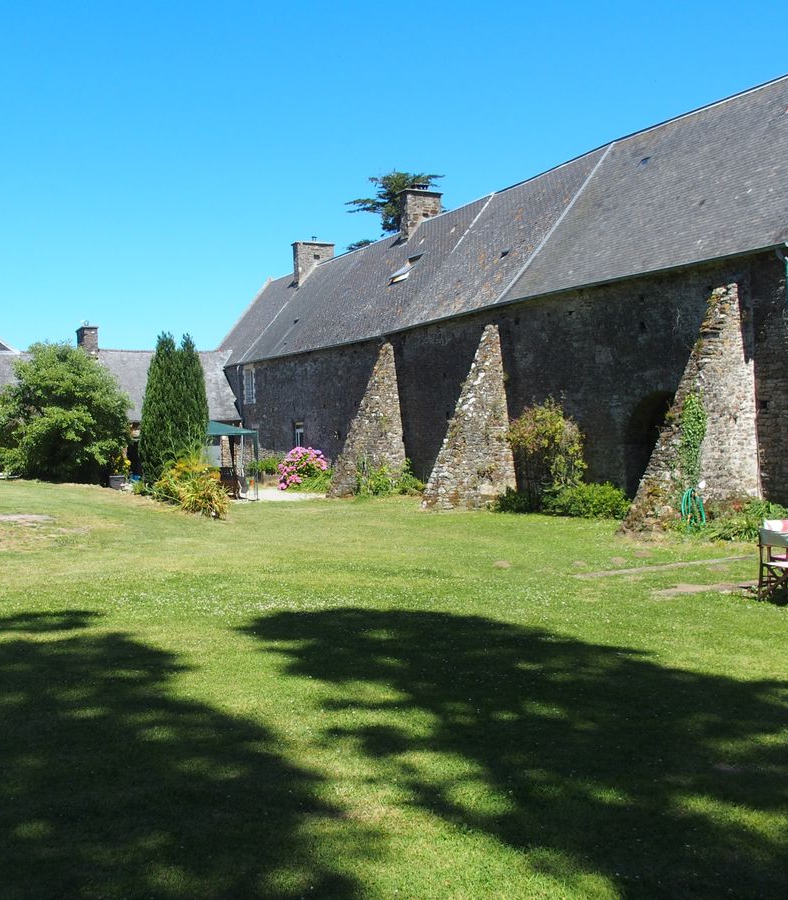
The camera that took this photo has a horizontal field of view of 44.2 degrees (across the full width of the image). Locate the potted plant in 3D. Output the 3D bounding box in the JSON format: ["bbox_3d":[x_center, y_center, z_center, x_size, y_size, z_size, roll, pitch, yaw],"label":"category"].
[{"bbox_3d":[-8.650,0.620,30.600,0.660,1.150,0.600,-1,1,-18],"label":"potted plant"}]

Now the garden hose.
[{"bbox_3d":[6.020,1.160,19.600,0.520,0.880,0.220,-1,1,-22],"label":"garden hose"}]

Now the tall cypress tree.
[{"bbox_3d":[-7.100,-1.270,31.200,2.200,4.950,2.100,-1,1,-13],"label":"tall cypress tree"}]

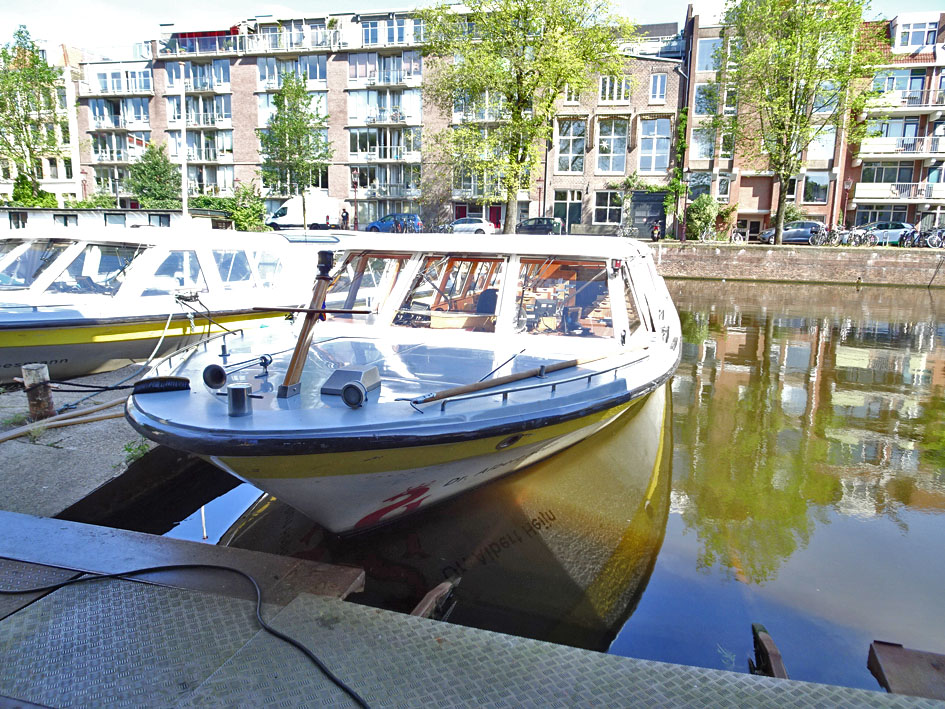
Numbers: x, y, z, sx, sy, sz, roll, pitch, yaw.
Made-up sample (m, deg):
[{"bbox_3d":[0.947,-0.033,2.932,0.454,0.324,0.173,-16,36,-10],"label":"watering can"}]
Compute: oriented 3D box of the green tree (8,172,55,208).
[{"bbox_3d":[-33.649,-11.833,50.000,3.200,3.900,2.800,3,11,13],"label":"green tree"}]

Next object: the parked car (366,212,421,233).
[{"bbox_3d":[-5.695,-9.457,47.846,4.050,1.540,1.750,3,11,13],"label":"parked car"}]

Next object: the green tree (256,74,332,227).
[{"bbox_3d":[-11.616,-13.269,44.000,4.800,10.300,4.800,3,11,13],"label":"green tree"}]

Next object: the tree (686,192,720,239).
[{"bbox_3d":[15.864,-9.460,45.200,2.400,3.200,2.200,3,11,13],"label":"tree"}]

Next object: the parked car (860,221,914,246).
[{"bbox_3d":[25.075,-7.368,40.373,4.050,1.500,1.750,3,11,13],"label":"parked car"}]

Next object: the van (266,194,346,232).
[{"bbox_3d":[-13.004,-10.811,50.274,5.500,2.700,2.050,3,11,13],"label":"van"}]

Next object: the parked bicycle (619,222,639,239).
[{"bbox_3d":[11.200,-8.849,47.200,1.750,1.080,0.600,3,11,13],"label":"parked bicycle"}]

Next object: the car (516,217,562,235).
[{"bbox_3d":[4.420,-8.637,45.255,4.100,1.480,1.740,3,11,13],"label":"car"}]

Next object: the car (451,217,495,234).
[{"bbox_3d":[-0.355,-8.907,46.484,4.200,1.450,1.760,3,11,13],"label":"car"}]

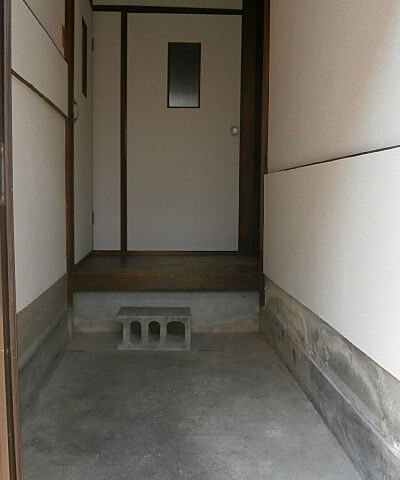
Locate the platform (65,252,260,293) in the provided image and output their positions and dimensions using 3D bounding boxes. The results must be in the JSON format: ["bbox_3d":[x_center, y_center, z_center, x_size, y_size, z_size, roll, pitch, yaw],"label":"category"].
[{"bbox_3d":[-0.218,0.219,3.365,1.140,0.112,0.960,1,5,-2],"label":"platform"}]

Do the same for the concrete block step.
[{"bbox_3d":[-0.246,0.490,2.656,0.390,0.190,0.190,1,5,-2],"label":"concrete block step"}]

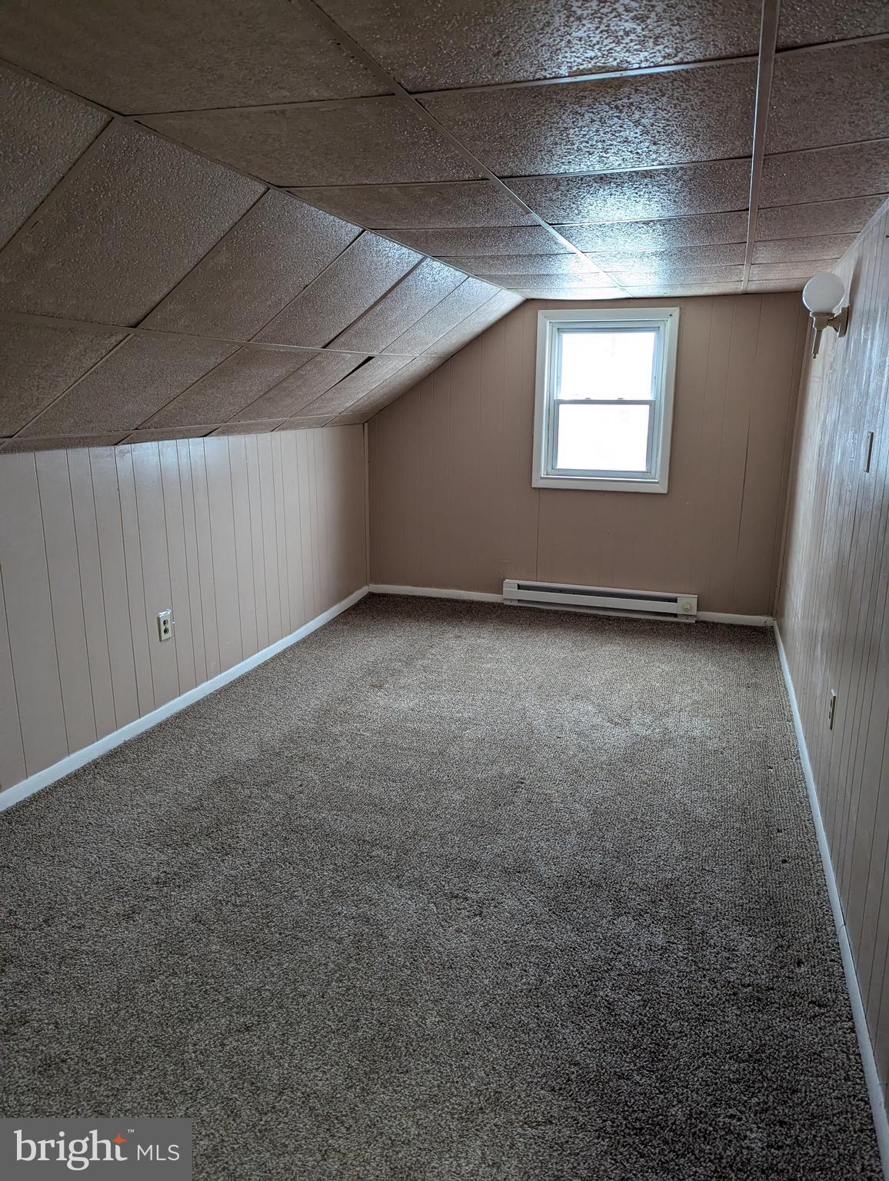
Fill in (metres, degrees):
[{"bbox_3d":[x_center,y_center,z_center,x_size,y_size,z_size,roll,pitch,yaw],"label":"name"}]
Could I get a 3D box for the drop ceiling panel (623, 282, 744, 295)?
[{"bbox_3d":[1.281,-1.621,4.382,0.605,0.020,0.420,5,14,18],"label":"drop ceiling panel"}]

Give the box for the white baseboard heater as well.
[{"bbox_3d":[0.952,0.061,5.107,1.180,0.162,0.068,5,15,18],"label":"white baseboard heater"}]

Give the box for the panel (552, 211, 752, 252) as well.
[{"bbox_3d":[0.717,-1.222,2.788,0.606,0.020,0.602,5,14,18],"label":"panel"}]

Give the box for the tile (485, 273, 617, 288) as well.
[{"bbox_3d":[0.545,-1.536,4.078,0.561,0.020,0.598,4,15,18],"label":"tile"}]

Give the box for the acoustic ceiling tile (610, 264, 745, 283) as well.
[{"bbox_3d":[1.106,-1.493,3.891,0.600,0.020,0.598,4,15,18],"label":"acoustic ceiling tile"}]

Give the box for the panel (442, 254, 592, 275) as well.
[{"bbox_3d":[0.350,-1.396,3.518,0.555,0.020,0.598,4,15,18],"label":"panel"}]

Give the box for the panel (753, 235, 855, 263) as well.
[{"bbox_3d":[1.366,-1.319,3.179,0.342,0.020,0.598,4,15,18],"label":"panel"}]

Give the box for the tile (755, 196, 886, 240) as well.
[{"bbox_3d":[1.172,-1.185,2.636,0.341,0.020,0.601,5,15,18],"label":"tile"}]

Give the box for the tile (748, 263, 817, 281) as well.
[{"bbox_3d":[1.567,-1.465,3.755,0.340,0.020,0.602,5,15,18],"label":"tile"}]

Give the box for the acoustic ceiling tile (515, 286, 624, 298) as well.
[{"bbox_3d":[0.703,-1.673,4.574,0.602,0.020,0.419,5,15,18],"label":"acoustic ceiling tile"}]

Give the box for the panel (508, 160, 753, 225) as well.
[{"bbox_3d":[0.514,-1.075,2.212,0.600,0.020,0.598,4,15,18],"label":"panel"}]

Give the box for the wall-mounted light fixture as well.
[{"bbox_3d":[1.392,-1.011,3.015,0.156,0.303,0.144,4,15,18],"label":"wall-mounted light fixture"}]

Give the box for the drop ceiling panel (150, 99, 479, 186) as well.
[{"bbox_3d":[-0.255,-1.004,1.858,0.605,0.020,0.604,6,15,18],"label":"drop ceiling panel"}]

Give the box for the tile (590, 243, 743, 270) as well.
[{"bbox_3d":[0.908,-1.354,3.332,0.600,0.020,0.598,4,15,18],"label":"tile"}]

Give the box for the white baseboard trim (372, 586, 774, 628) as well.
[{"bbox_3d":[0.740,0.089,5.367,2.675,0.068,0.016,4,15,18],"label":"white baseboard trim"}]

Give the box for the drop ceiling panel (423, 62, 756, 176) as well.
[{"bbox_3d":[0.323,-0.946,1.668,0.599,0.020,0.602,5,15,18],"label":"drop ceiling panel"}]

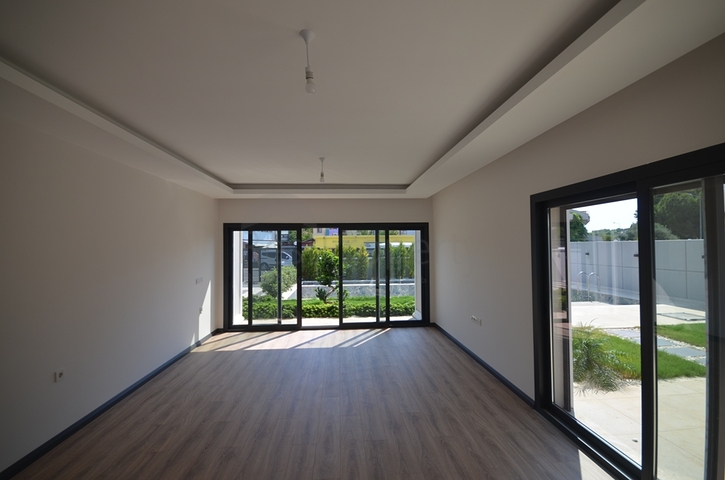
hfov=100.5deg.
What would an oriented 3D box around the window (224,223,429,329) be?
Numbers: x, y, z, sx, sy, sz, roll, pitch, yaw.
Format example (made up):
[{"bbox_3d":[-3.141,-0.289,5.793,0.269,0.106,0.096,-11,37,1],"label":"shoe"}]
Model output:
[{"bbox_3d":[-0.665,0.727,6.111,4.072,2.120,0.160,-1,-2,-4],"label":"window"}]

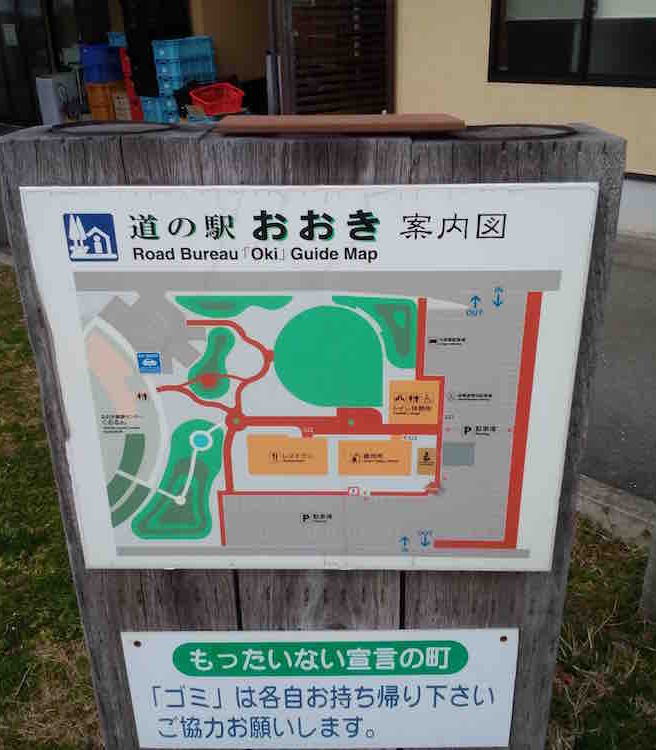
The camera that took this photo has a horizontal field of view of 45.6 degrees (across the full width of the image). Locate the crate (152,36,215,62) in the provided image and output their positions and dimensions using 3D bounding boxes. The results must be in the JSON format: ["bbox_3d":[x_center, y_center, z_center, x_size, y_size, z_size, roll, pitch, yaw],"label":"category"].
[{"bbox_3d":[-1.572,-3.551,8.477,0.375,0.185,0.540,20,31,38],"label":"crate"}]

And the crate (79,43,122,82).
[{"bbox_3d":[-2.653,-3.669,9.182,0.360,0.410,0.400,2,24,8],"label":"crate"}]

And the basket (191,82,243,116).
[{"bbox_3d":[-1.163,-2.859,8.159,0.463,0.165,0.321,-26,48,-28],"label":"basket"}]

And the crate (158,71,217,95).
[{"bbox_3d":[-1.560,-3.226,8.623,0.375,0.185,0.540,20,31,38],"label":"crate"}]

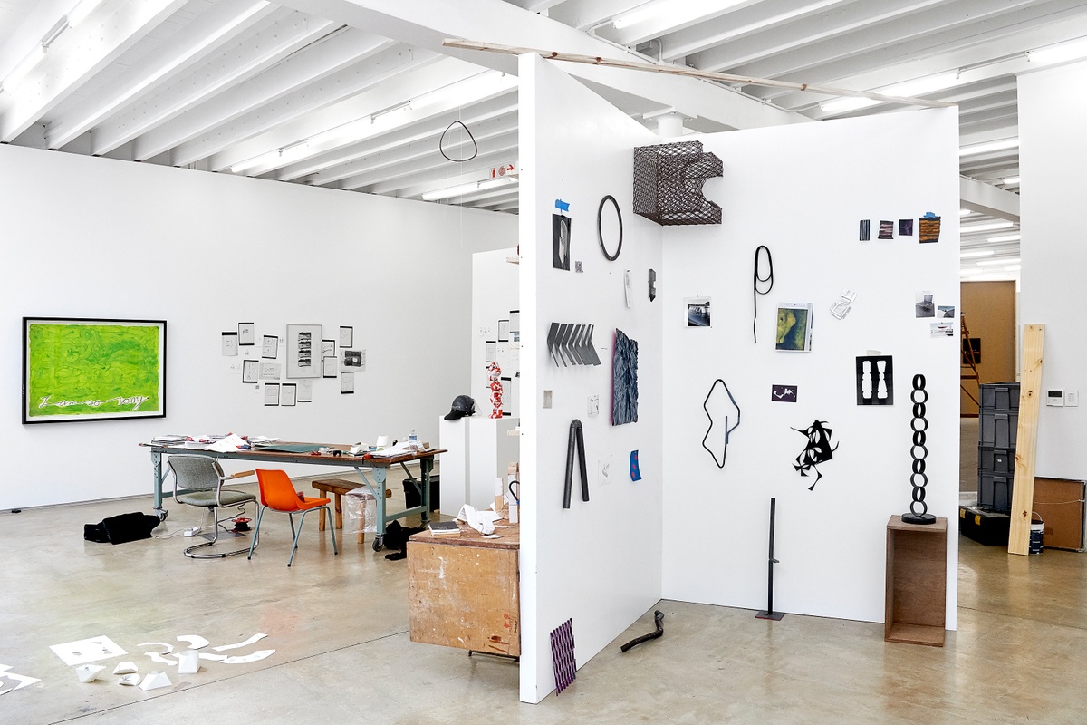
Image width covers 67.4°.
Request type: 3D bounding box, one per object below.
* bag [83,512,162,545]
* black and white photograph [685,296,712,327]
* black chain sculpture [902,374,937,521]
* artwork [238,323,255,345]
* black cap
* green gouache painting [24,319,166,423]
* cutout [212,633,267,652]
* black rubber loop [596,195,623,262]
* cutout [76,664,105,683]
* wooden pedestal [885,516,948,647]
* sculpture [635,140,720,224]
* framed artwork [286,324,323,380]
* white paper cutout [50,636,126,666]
[{"bbox_3d":[-3.870,1.536,7.519,0.590,0.190,0.400,0,0,-14],"label":"bag"},{"bbox_3d":[1.018,-0.330,5.372,0.182,0.200,0.010,0,1,21],"label":"black and white photograph"},{"bbox_3d":[2.221,0.503,4.814,0.203,0.872,0.203,0,1,21],"label":"black chain sculpture"},{"bbox_3d":[-3.784,-0.357,10.401,0.193,0.282,0.008,0,0,-40],"label":"artwork"},{"bbox_3d":[-0.878,0.474,8.450,0.310,0.235,0.235,-1,1,-42],"label":"black cap"},{"bbox_3d":[-4.878,0.086,8.943,1.415,1.120,0.050,-1,1,-40],"label":"green gouache painting"},{"bbox_3d":[-1.759,1.640,4.748,0.127,0.020,0.305,0,0,36],"label":"cutout"},{"bbox_3d":[0.403,-0.786,4.776,0.027,0.390,0.390,0,0,26],"label":"black rubber loop"},{"bbox_3d":[-2.345,1.617,4.222,0.140,0.070,0.095,0,0,-17],"label":"cutout"},{"bbox_3d":[2.244,1.313,4.943,0.317,0.680,0.350,0,0,24],"label":"wooden pedestal"},{"bbox_3d":[0.859,-1.112,5.148,0.450,0.410,0.520,0,1,21],"label":"sculpture"},{"bbox_3d":[-3.186,-0.144,10.889,0.488,0.715,0.040,0,0,-40],"label":"framed artwork"},{"bbox_3d":[-2.610,1.643,4.673,0.293,0.012,0.419,0,0,-44],"label":"white paper cutout"}]

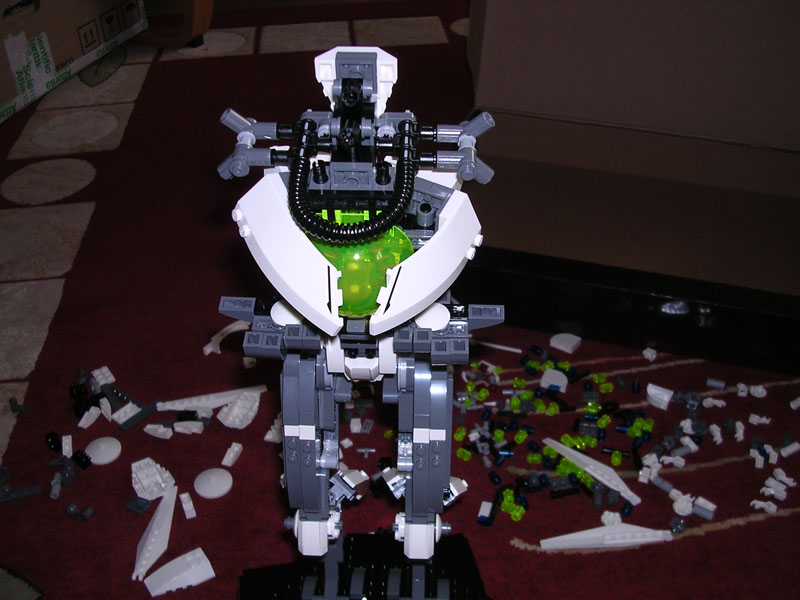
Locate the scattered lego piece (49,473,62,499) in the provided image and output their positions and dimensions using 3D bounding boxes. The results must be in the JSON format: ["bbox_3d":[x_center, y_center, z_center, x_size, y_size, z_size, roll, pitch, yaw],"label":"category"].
[{"bbox_3d":[-0.278,0.151,0.711,0.009,0.007,0.021,-7,33,-10],"label":"scattered lego piece"}]

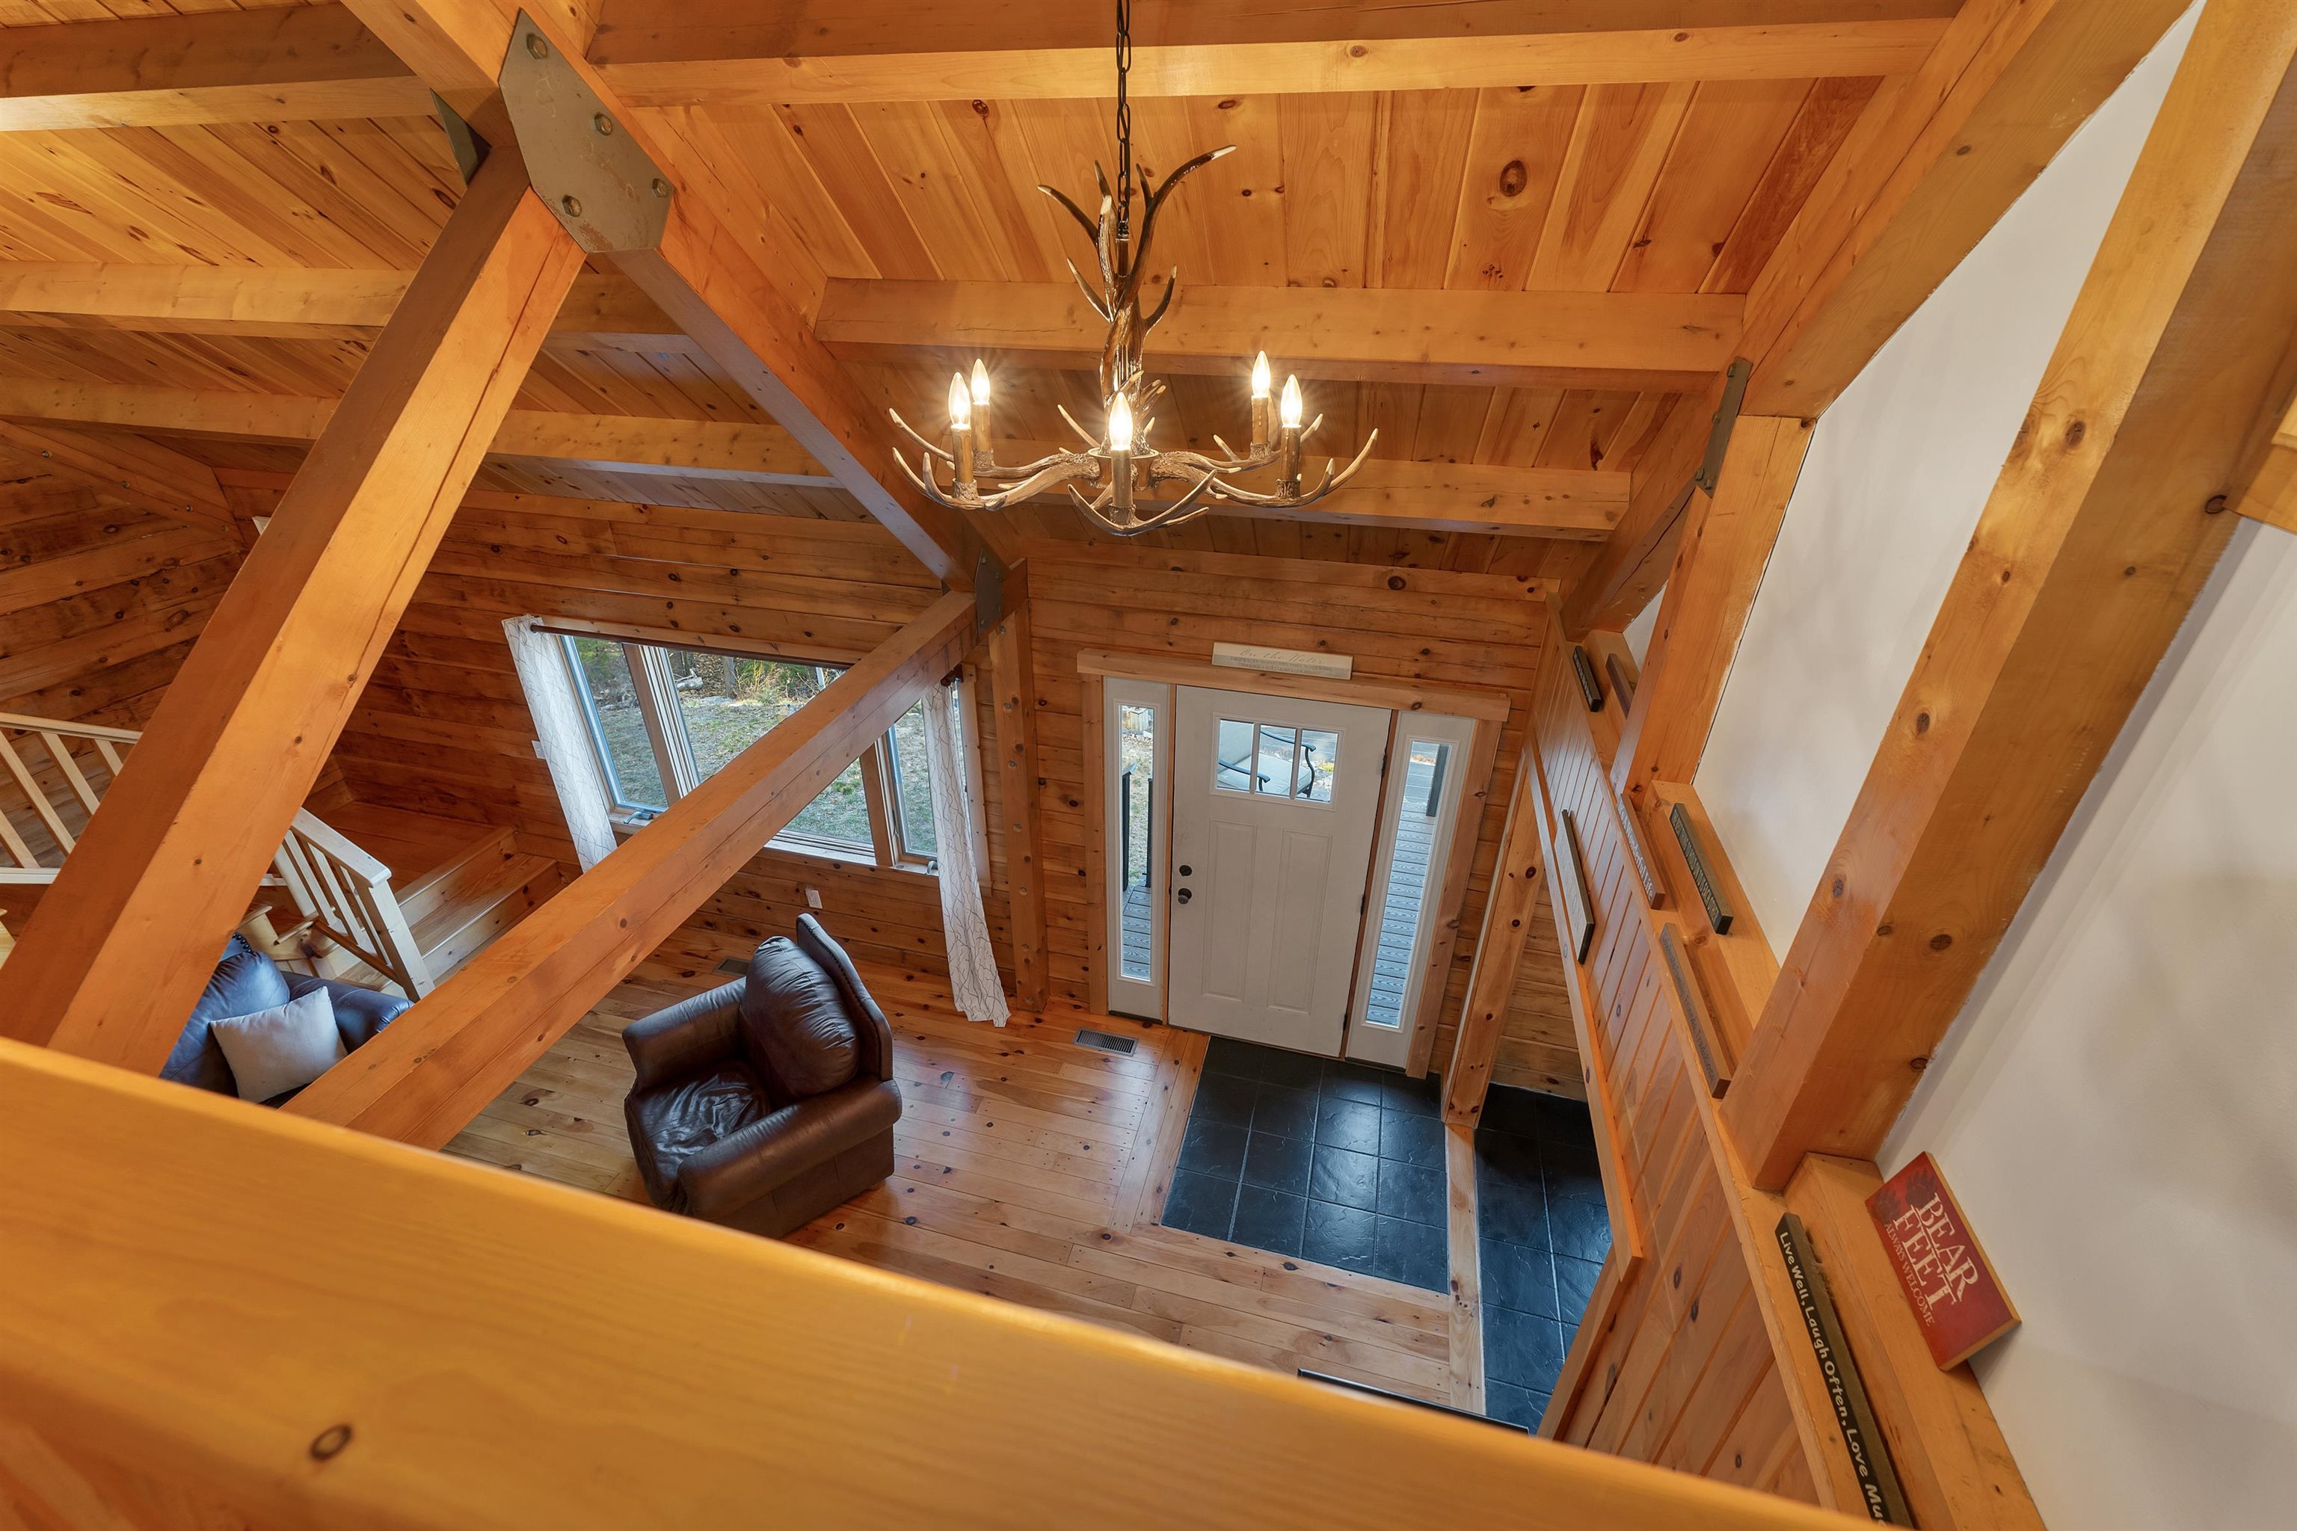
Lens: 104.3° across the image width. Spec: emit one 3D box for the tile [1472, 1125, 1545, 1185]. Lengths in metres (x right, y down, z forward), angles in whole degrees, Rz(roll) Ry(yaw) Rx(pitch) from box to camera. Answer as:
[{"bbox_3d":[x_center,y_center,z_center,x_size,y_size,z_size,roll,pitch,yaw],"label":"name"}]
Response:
[{"bbox_3d":[1.716,1.877,4.238,0.292,0.013,0.288,7,30,13],"label":"tile"}]

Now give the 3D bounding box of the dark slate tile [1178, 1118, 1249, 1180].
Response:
[{"bbox_3d":[0.320,1.837,4.267,0.295,0.012,0.291,7,31,12],"label":"dark slate tile"}]

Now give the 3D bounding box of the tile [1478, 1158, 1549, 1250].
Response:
[{"bbox_3d":[1.635,2.014,3.991,0.292,0.013,0.292,7,30,13],"label":"tile"}]

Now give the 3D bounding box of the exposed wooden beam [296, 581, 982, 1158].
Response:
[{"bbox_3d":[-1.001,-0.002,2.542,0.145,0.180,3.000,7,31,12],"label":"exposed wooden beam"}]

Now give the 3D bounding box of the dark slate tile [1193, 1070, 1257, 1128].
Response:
[{"bbox_3d":[0.389,1.696,4.509,0.295,0.012,0.278,7,31,12],"label":"dark slate tile"}]

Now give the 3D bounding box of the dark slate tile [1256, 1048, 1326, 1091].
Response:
[{"bbox_3d":[0.749,1.602,4.670,0.305,0.012,0.251,7,31,12],"label":"dark slate tile"}]

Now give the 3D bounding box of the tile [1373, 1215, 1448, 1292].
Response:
[{"bbox_3d":[1.132,2.098,3.836,0.306,0.013,0.292,7,30,13],"label":"tile"}]

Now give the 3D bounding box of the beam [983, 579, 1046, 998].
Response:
[{"bbox_3d":[-0.630,0.316,4.449,0.135,2.420,0.130,7,31,12],"label":"beam"}]

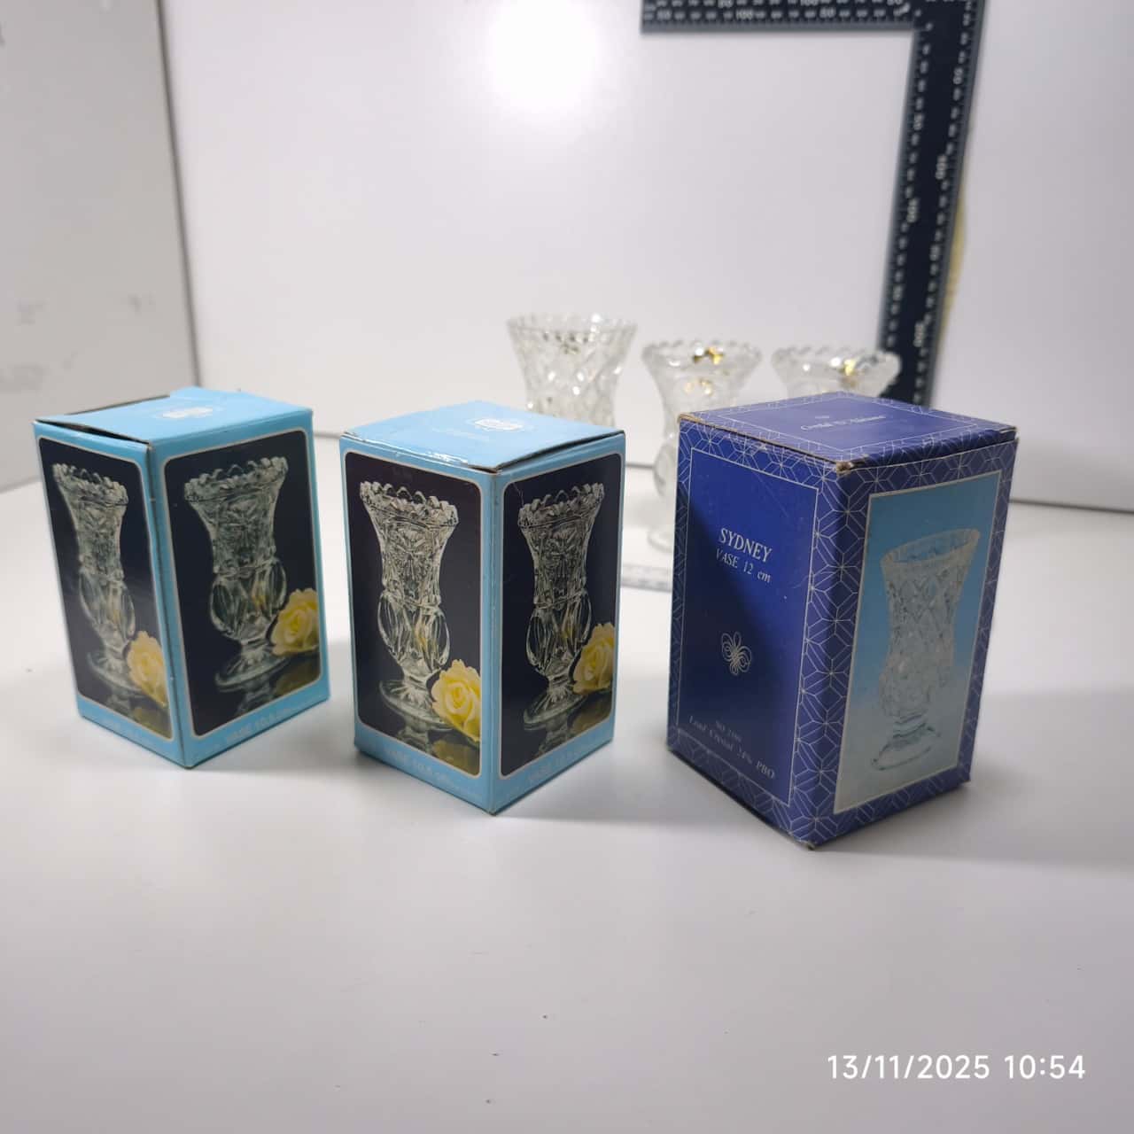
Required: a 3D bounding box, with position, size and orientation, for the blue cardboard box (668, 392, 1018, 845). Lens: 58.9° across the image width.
[{"bbox_3d":[0.087,0.013,0.333,0.074,0.120,0.070,-12,24,-31],"label":"blue cardboard box"}]

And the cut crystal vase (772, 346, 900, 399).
[{"bbox_3d":[0.143,-0.061,0.556,0.068,0.108,0.068,1,20,0],"label":"cut crystal vase"}]

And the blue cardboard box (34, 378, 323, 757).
[{"bbox_3d":[-0.137,0.001,0.366,0.064,0.113,0.064,14,24,32],"label":"blue cardboard box"}]

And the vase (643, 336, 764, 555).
[{"bbox_3d":[0.074,-0.071,0.579,0.066,0.108,0.066,1,20,0],"label":"vase"}]

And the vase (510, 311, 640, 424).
[{"bbox_3d":[0.002,-0.078,0.576,0.070,0.121,0.070,1,20,0],"label":"vase"}]

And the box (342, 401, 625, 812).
[{"bbox_3d":[-0.028,0.010,0.345,0.067,0.113,0.064,17,25,36],"label":"box"}]

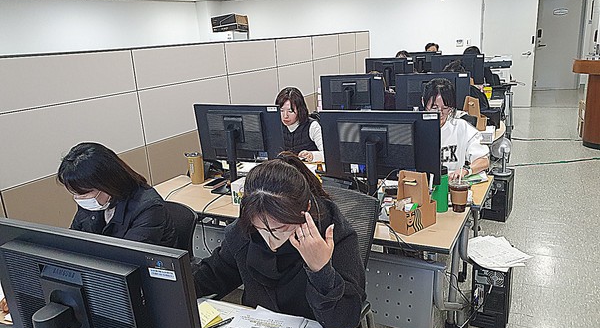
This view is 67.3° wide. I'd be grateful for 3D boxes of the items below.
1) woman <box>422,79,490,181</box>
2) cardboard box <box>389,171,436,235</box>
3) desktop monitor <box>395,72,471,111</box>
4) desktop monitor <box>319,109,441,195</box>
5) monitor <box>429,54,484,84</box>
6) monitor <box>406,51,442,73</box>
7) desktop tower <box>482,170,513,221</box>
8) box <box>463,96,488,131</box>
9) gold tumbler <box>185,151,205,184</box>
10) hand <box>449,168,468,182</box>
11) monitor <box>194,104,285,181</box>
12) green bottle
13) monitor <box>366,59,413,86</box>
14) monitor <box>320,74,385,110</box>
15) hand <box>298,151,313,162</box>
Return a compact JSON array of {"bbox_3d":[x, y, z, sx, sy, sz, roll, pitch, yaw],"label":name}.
[{"bbox_3d":[0.862,0.138,2.722,0.520,1.260,0.720,5,18,27],"label":"woman"},{"bbox_3d":[0.505,0.153,1.991,0.195,0.244,0.125,-13,18,-30],"label":"cardboard box"},{"bbox_3d":[1.045,-0.479,3.573,0.560,0.480,0.200,3,17,24],"label":"desktop monitor"},{"bbox_3d":[0.363,-0.004,2.110,0.560,0.480,0.200,4,18,25],"label":"desktop monitor"},{"bbox_3d":[1.836,-1.016,5.291,0.570,0.500,0.210,3,17,24],"label":"monitor"},{"bbox_3d":[1.907,-1.491,7.000,0.570,0.480,0.210,4,18,26],"label":"monitor"},{"bbox_3d":[1.683,0.251,3.819,0.177,0.361,0.360,6,19,31],"label":"desktop tower"},{"bbox_3d":[1.387,-0.391,3.622,0.185,0.260,0.125,-12,18,-26],"label":"box"},{"bbox_3d":[-0.647,0.010,2.816,0.090,0.195,0.090,-4,16,1],"label":"gold tumbler"},{"bbox_3d":[0.885,0.060,2.510,0.130,0.060,0.085,-7,16,-12],"label":"hand"},{"bbox_3d":[-0.343,-0.092,2.561,0.570,0.490,0.210,4,17,26],"label":"monitor"},{"bbox_3d":[0.658,0.109,2.105,0.076,0.216,0.076,4,18,27],"label":"green bottle"},{"bbox_3d":[1.089,-1.021,5.493,0.570,0.500,0.210,3,17,24],"label":"monitor"},{"bbox_3d":[0.452,-0.533,3.927,0.560,0.480,0.200,3,17,23],"label":"monitor"},{"bbox_3d":[0.038,-0.048,3.087,0.090,0.060,0.100,4,18,27],"label":"hand"}]

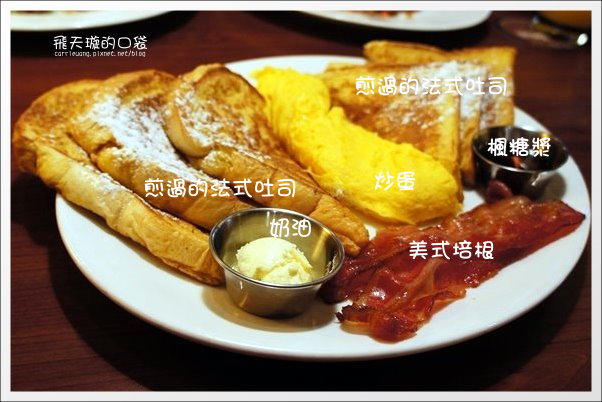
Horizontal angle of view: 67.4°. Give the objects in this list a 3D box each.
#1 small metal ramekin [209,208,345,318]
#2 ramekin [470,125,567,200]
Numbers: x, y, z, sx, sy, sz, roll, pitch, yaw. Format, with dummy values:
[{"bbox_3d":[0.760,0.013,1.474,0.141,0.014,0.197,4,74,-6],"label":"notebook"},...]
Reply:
[{"bbox_3d":[-0.012,0.033,0.224,0.063,0.029,0.063,8,30,0],"label":"small metal ramekin"},{"bbox_3d":[0.151,-0.025,0.320,0.063,0.029,0.063,-3,37,0],"label":"ramekin"}]

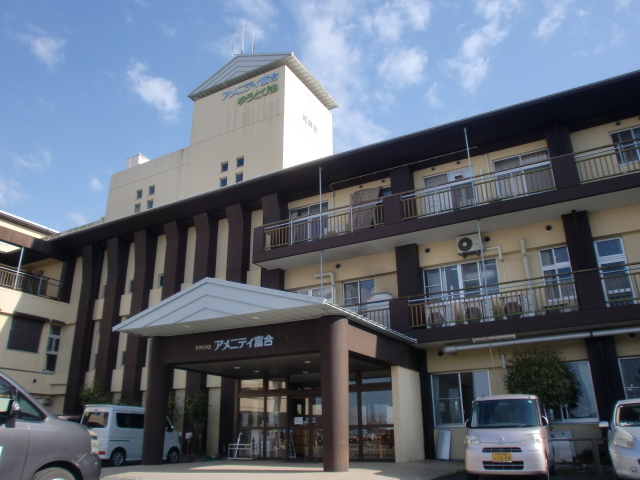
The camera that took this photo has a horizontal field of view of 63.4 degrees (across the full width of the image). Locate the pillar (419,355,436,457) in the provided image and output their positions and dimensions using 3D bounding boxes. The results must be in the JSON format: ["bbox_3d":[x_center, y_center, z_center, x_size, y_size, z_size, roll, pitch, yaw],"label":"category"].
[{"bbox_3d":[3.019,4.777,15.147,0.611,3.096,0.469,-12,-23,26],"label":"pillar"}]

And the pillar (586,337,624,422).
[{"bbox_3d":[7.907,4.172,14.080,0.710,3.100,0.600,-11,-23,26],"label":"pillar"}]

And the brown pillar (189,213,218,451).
[{"bbox_3d":[-4.654,3.353,19.875,0.710,9.159,0.738,-12,-23,26],"label":"brown pillar"}]

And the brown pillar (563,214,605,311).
[{"bbox_3d":[7.236,0.694,14.143,0.625,2.954,0.568,-12,-23,26],"label":"brown pillar"}]

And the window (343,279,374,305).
[{"bbox_3d":[1.332,2.049,17.310,1.193,1.434,0.099,-12,-23,26],"label":"window"}]

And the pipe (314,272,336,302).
[{"bbox_3d":[0.211,1.916,19.478,0.970,1.320,0.130,-11,-23,26],"label":"pipe"}]

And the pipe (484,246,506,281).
[{"bbox_3d":[5.208,0.746,15.330,0.483,1.122,0.114,-12,-23,26],"label":"pipe"}]

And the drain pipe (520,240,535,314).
[{"bbox_3d":[5.988,1.065,14.804,0.128,2.343,0.170,-12,-23,26],"label":"drain pipe"}]

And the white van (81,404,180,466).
[{"bbox_3d":[-6.474,6.872,18.118,1.475,1.900,3.395,-12,-23,27],"label":"white van"}]

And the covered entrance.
[{"bbox_3d":[-1.144,3.889,14.378,6.300,4.350,6.300,-11,-23,26],"label":"covered entrance"}]

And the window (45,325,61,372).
[{"bbox_3d":[-12.089,4.899,23.416,0.114,2.002,0.525,-12,-23,26],"label":"window"}]

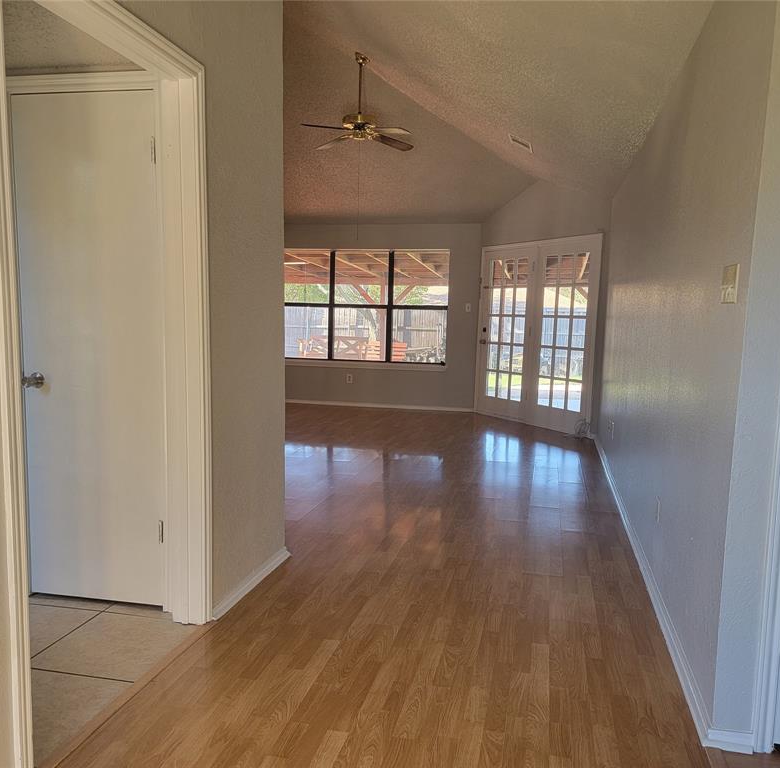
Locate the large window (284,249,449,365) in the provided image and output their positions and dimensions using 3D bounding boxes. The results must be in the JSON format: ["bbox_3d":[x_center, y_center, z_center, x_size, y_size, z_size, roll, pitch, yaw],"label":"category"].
[{"bbox_3d":[-0.371,-1.036,9.426,2.294,1.490,0.120,3,6,11],"label":"large window"}]

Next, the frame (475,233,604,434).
[{"bbox_3d":[1.670,-0.579,8.190,0.140,2.097,2.011,-2,6,-30],"label":"frame"}]

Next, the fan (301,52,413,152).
[{"bbox_3d":[-0.281,-2.720,6.759,1.170,0.801,1.170,1,6,0],"label":"fan"}]

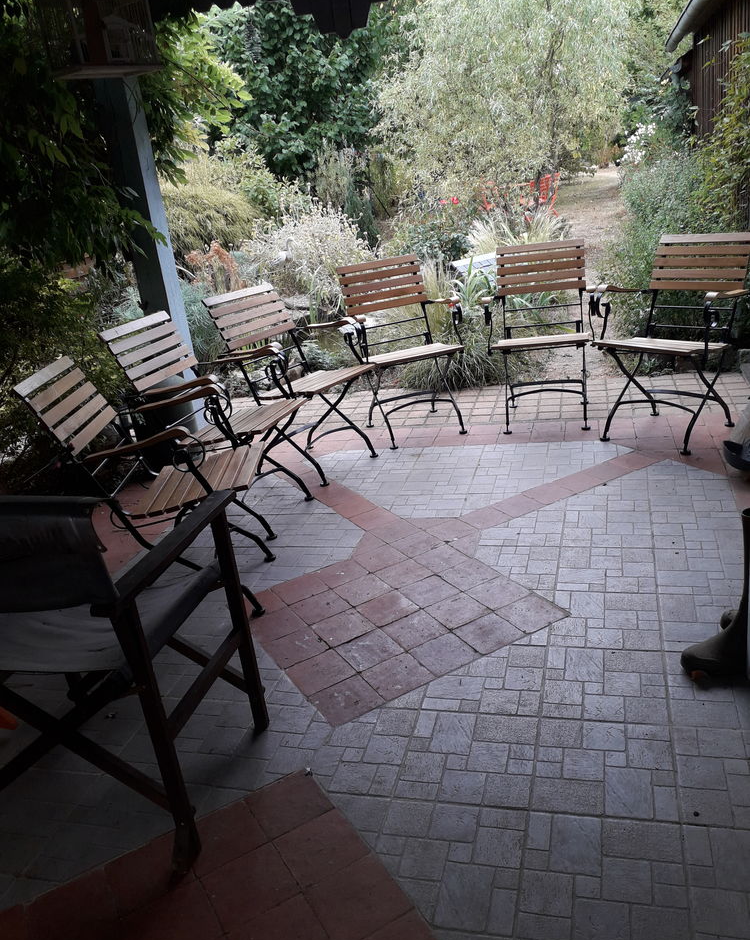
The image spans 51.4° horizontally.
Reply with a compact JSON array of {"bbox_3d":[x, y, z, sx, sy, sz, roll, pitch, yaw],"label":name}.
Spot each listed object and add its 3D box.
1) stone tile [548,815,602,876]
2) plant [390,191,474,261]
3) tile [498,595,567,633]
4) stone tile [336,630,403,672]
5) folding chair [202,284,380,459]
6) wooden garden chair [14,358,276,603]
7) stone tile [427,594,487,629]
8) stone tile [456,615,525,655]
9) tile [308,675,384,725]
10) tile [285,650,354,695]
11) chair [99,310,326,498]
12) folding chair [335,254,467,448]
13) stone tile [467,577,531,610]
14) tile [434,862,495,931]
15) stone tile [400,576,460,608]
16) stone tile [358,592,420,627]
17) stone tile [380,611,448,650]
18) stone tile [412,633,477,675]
[{"bbox_3d":[0.419,0.786,1.621,0.097,0.020,0.146,-2,22,16],"label":"stone tile"},{"bbox_3d":[0.737,-3.071,10.000,1.080,1.000,1.000,-6,21,6],"label":"plant"},{"bbox_3d":[0.482,0.450,2.413,0.160,0.020,0.160,-18,23,-26],"label":"tile"},{"bbox_3d":[-0.016,0.547,2.334,0.160,0.020,0.160,-18,23,-26],"label":"stone tile"},{"bbox_3d":[-0.374,-0.434,3.788,0.650,0.870,0.566,9,26,37],"label":"folding chair"},{"bbox_3d":[-0.724,0.040,2.725,0.660,0.885,0.570,-7,21,2],"label":"wooden garden chair"},{"bbox_3d":[0.268,0.464,2.523,0.163,0.020,0.163,-18,23,-25],"label":"stone tile"},{"bbox_3d":[0.351,0.505,2.385,0.163,0.020,0.163,-18,23,-25],"label":"stone tile"},{"bbox_3d":[-0.077,0.646,2.172,0.163,0.020,0.163,-18,23,-25],"label":"tile"},{"bbox_3d":[-0.159,0.605,2.310,0.163,0.020,0.163,-18,23,-25],"label":"tile"},{"bbox_3d":[-0.652,-0.203,3.276,0.650,0.870,0.566,0,22,20],"label":"chair"},{"bbox_3d":[0.152,-0.635,4.130,0.566,0.870,0.650,-12,21,-12],"label":"folding chair"},{"bbox_3d":[0.399,0.410,2.550,0.160,0.020,0.160,-18,23,-26],"label":"stone tile"},{"bbox_3d":[0.177,0.832,1.511,0.095,0.020,0.142,-1,22,17],"label":"tile"},{"bbox_3d":[0.186,0.423,2.662,0.163,0.020,0.163,-18,23,-25],"label":"stone tile"},{"bbox_3d":[0.044,0.459,2.545,0.160,0.020,0.160,-18,23,-26],"label":"stone tile"},{"bbox_3d":[0.123,0.501,2.406,0.160,0.020,0.160,-18,23,-26],"label":"stone tile"},{"bbox_3d":[0.204,0.542,2.269,0.160,0.020,0.160,-18,23,-26],"label":"stone tile"}]

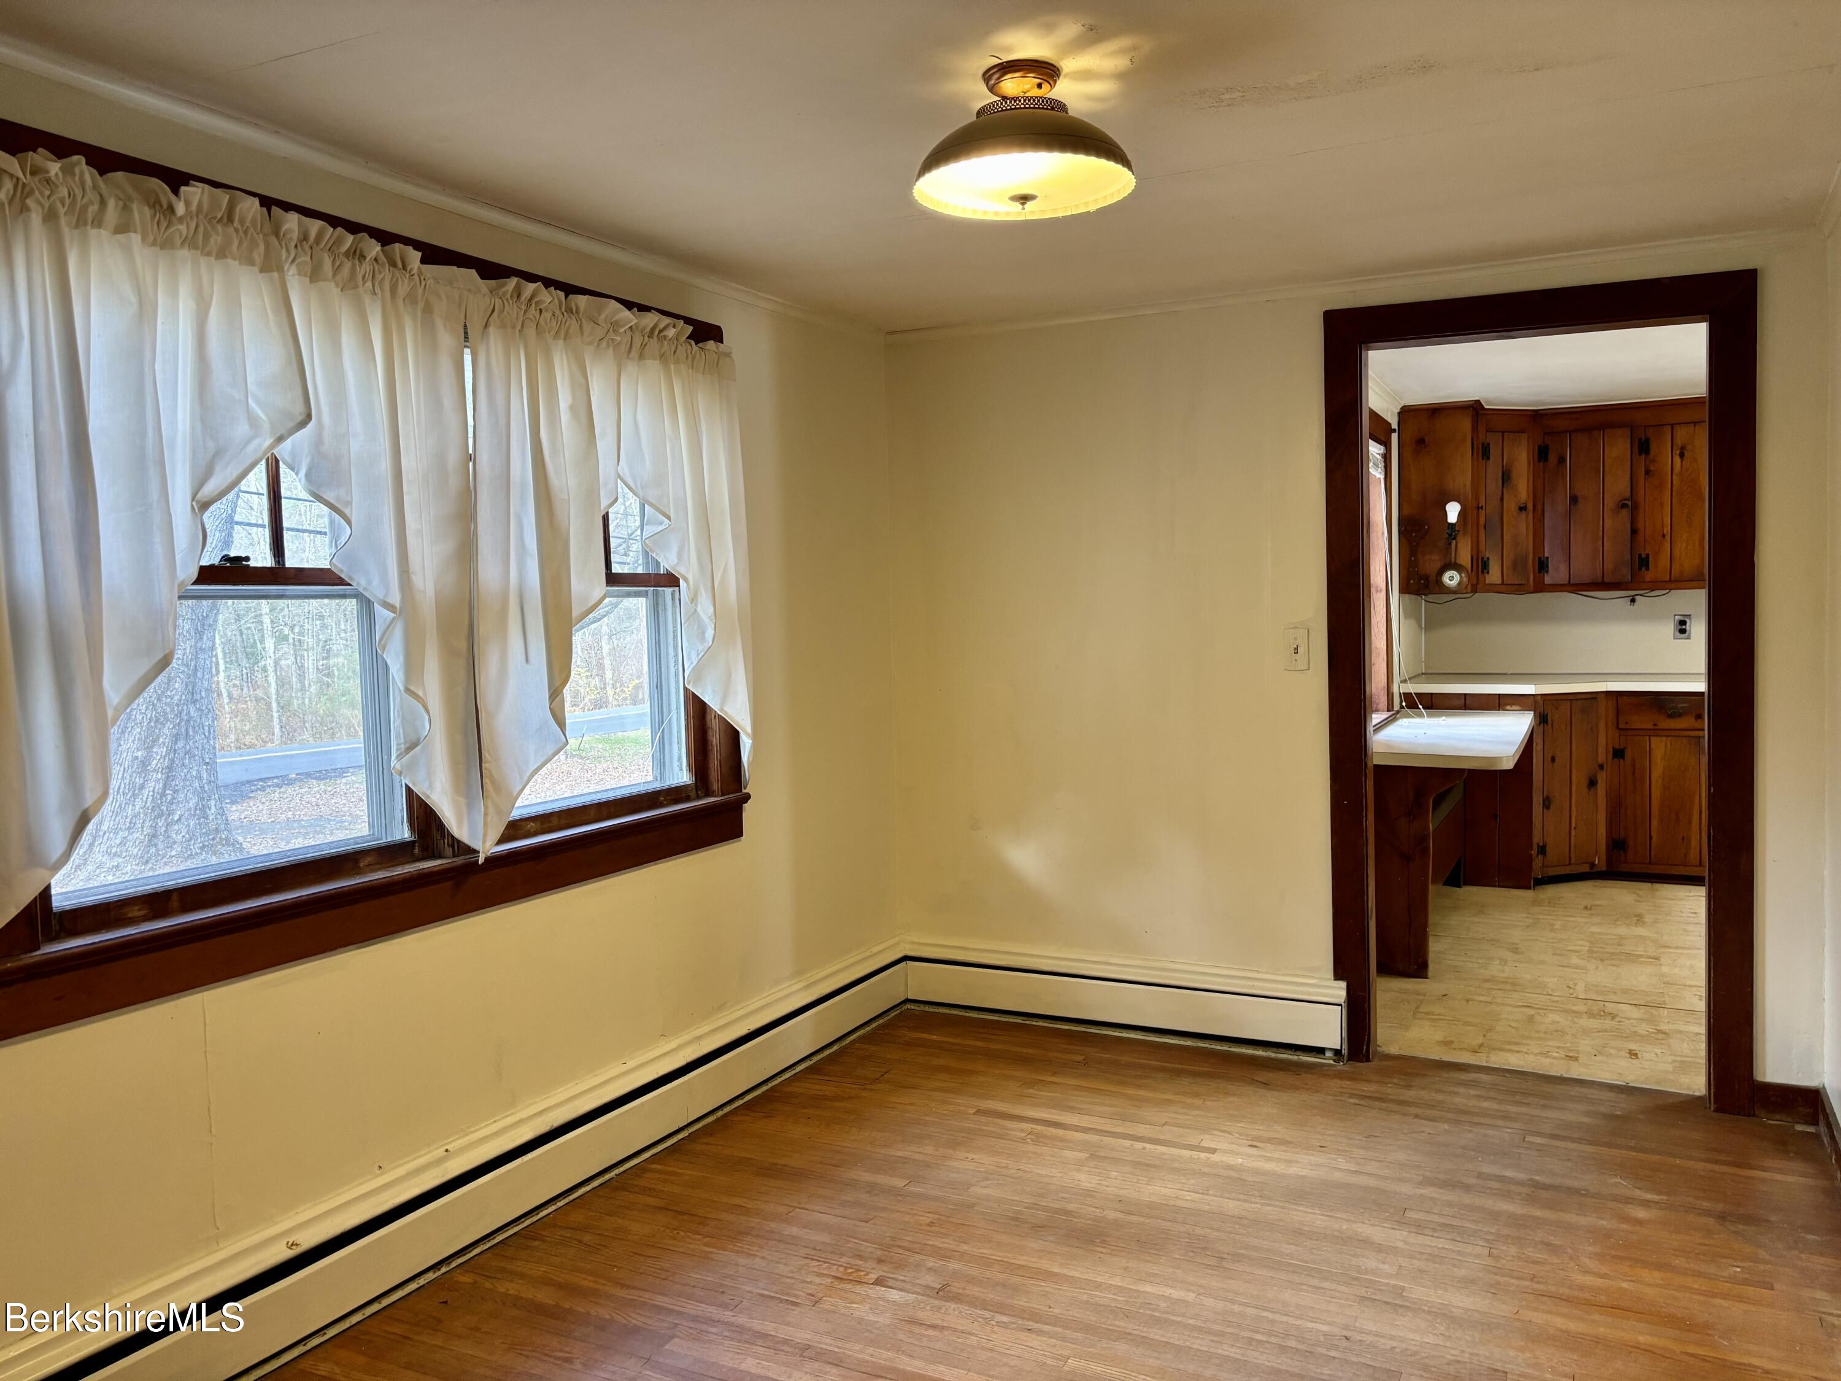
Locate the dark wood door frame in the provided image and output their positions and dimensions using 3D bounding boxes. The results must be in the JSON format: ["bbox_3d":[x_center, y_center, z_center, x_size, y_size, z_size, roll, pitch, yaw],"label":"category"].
[{"bbox_3d":[1.628,0.011,3.697,1.032,2.104,0.140,0,3,27],"label":"dark wood door frame"}]

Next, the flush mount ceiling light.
[{"bbox_3d":[0.172,-0.905,2.283,0.362,0.218,0.362,-1,3,0],"label":"flush mount ceiling light"}]

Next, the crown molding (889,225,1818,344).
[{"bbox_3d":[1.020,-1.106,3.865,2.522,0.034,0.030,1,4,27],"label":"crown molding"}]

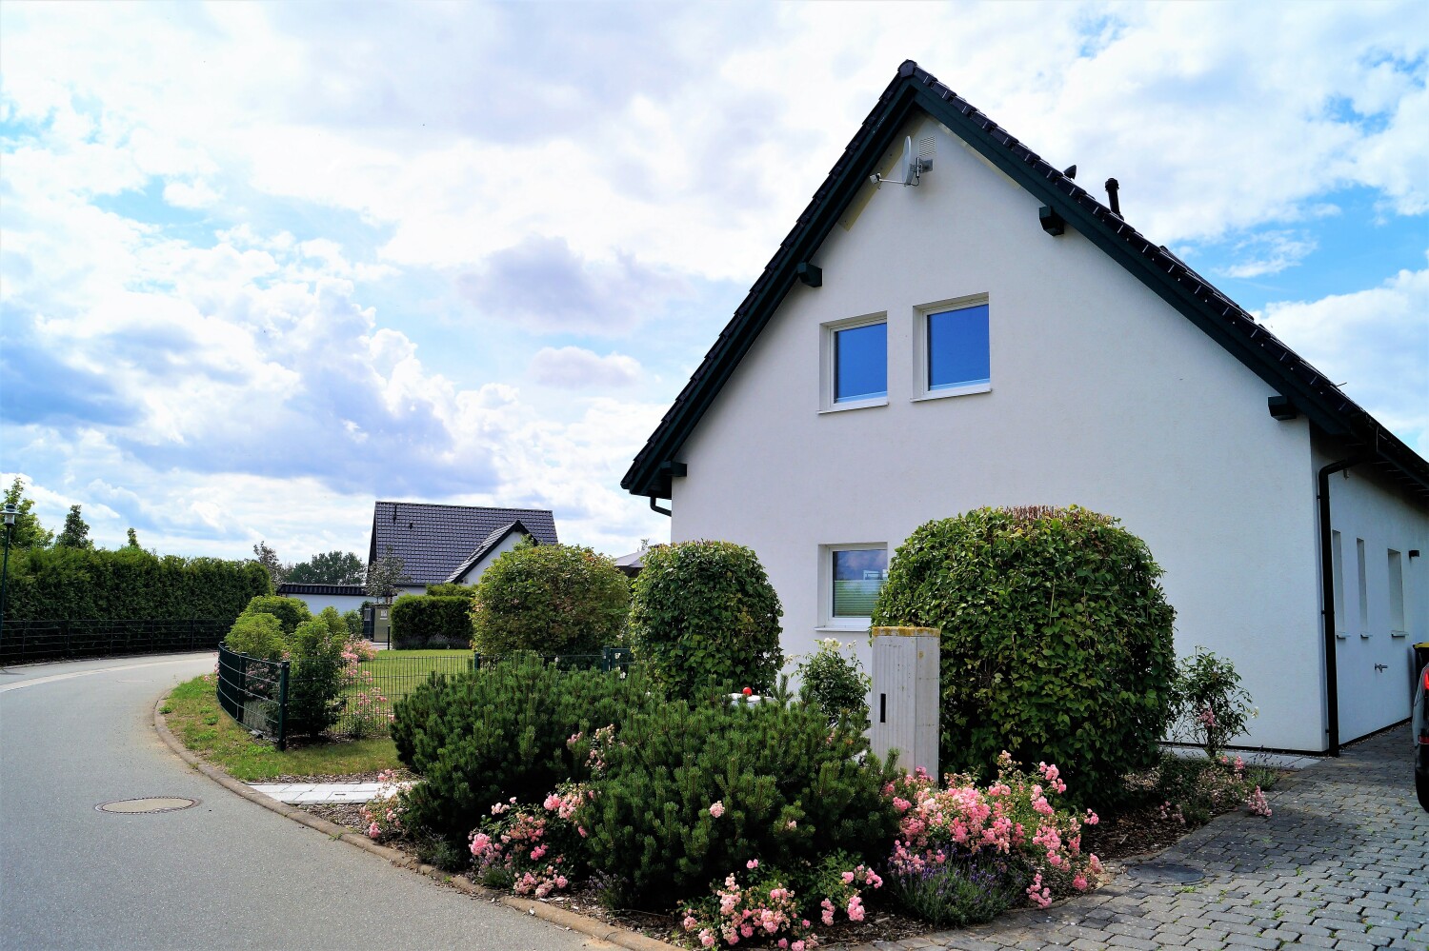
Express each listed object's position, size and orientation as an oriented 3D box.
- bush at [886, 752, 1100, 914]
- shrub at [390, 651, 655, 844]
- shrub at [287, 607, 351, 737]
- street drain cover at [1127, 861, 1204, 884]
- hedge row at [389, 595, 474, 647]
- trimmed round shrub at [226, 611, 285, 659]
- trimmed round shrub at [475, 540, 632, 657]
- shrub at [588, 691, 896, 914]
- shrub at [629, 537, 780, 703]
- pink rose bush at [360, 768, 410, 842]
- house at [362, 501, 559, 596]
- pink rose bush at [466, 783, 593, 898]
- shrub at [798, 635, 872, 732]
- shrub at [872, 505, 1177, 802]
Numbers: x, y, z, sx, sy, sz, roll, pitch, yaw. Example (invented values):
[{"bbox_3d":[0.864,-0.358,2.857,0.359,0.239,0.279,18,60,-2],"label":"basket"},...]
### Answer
[{"bbox_3d":[1.625,1.970,6.200,1.250,0.658,1.050,0,-7,15],"label":"bush"},{"bbox_3d":[-1.313,1.851,7.468,1.920,1.160,1.750,1,-7,0],"label":"shrub"},{"bbox_3d":[-4.409,2.205,11.900,0.720,1.409,0.750,4,-7,-20],"label":"shrub"},{"bbox_3d":[2.583,2.287,6.134,0.450,0.030,0.450,2,-7,0],"label":"street drain cover"},{"bbox_3d":[-9.720,5.143,37.117,3.000,1.850,1.400,2,-8,-2],"label":"hedge row"},{"bbox_3d":[-6.393,2.672,15.162,0.900,1.330,0.900,1,-7,0],"label":"trimmed round shrub"},{"bbox_3d":[-2.168,2.004,14.200,2.100,2.229,2.000,3,-7,-8],"label":"trimmed round shrub"},{"bbox_3d":[0.140,1.747,6.044,1.830,1.020,1.650,1,-7,0],"label":"shrub"},{"bbox_3d":[-0.097,1.836,12.400,1.820,2.143,1.800,2,-7,0],"label":"shrub"},{"bbox_3d":[-2.294,2.294,7.500,0.380,0.448,0.400,4,-7,-16],"label":"pink rose bush"},{"bbox_3d":[-15.399,5.745,65.532,10.609,7.753,9.800,4,-7,-15],"label":"house"},{"bbox_3d":[-0.975,1.932,5.724,0.680,0.560,0.620,1,-7,0],"label":"pink rose bush"},{"bbox_3d":[1.325,2.401,12.296,0.820,1.050,0.820,1,-7,0],"label":"shrub"},{"bbox_3d":[2.546,1.364,8.900,2.400,2.202,2.350,0,-7,16],"label":"shrub"}]

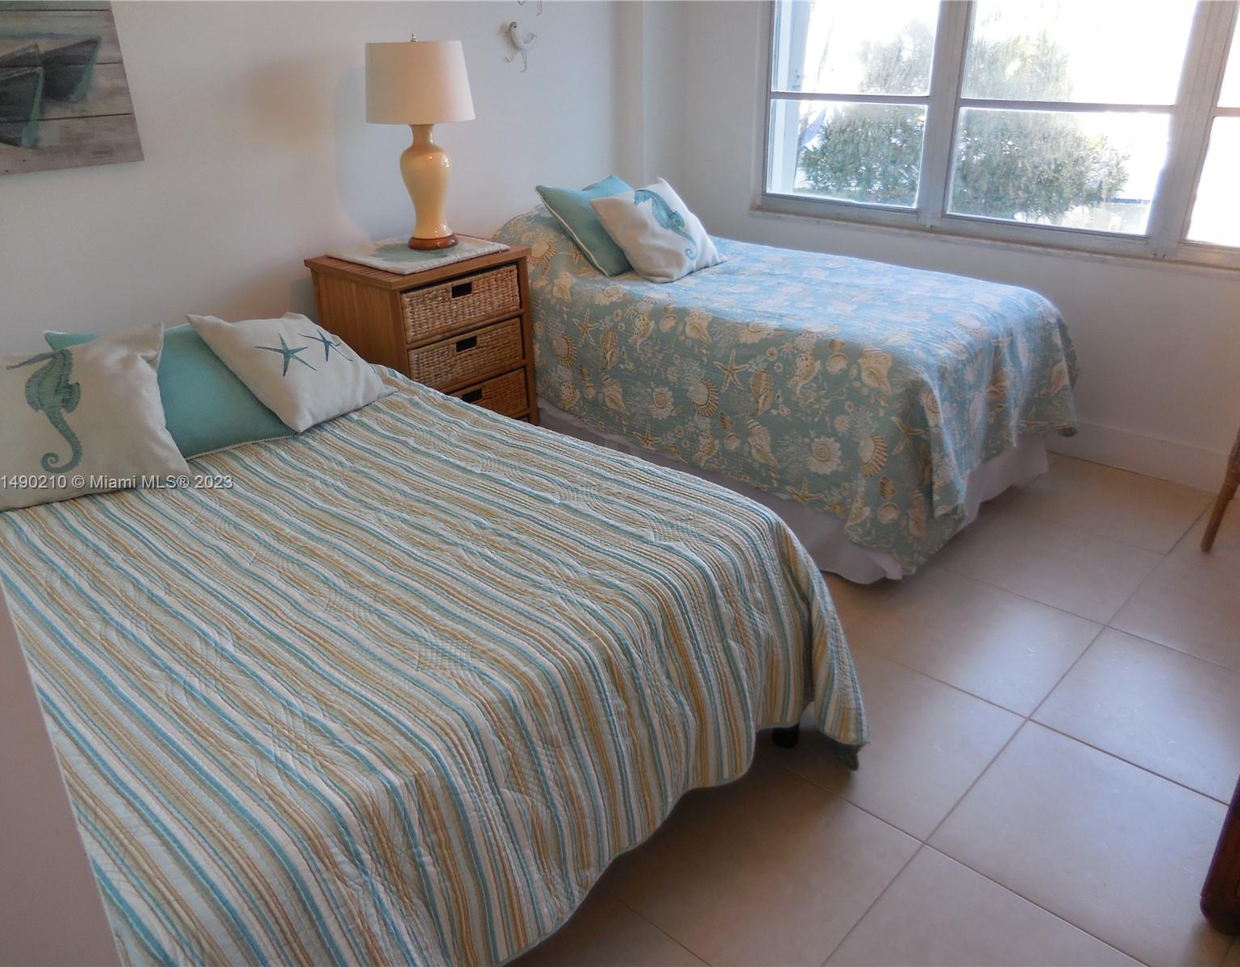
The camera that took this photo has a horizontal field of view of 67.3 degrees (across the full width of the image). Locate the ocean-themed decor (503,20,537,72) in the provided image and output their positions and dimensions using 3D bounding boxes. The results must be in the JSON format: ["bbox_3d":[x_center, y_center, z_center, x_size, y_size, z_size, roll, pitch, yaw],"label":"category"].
[{"bbox_3d":[-0.382,-1.732,3.688,0.046,0.183,0.152,21,33,39],"label":"ocean-themed decor"}]

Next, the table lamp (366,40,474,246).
[{"bbox_3d":[-0.695,-1.209,3.294,0.384,0.683,0.384,-1,25,1],"label":"table lamp"}]

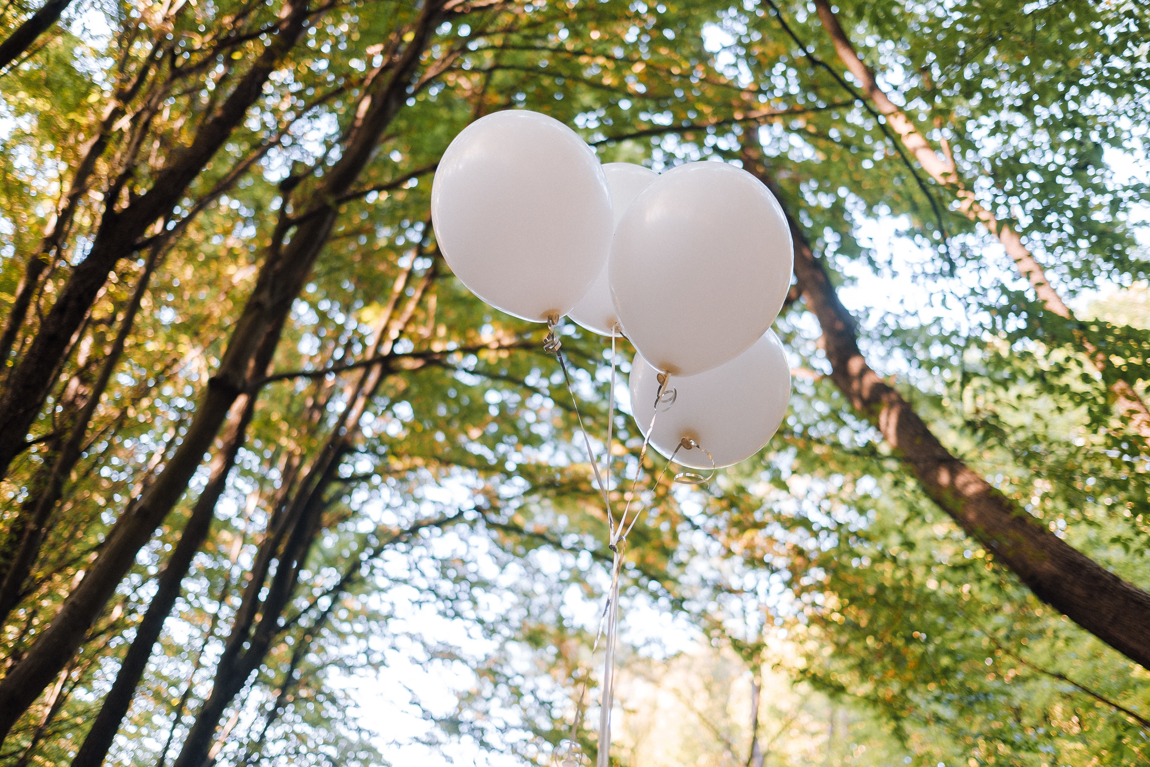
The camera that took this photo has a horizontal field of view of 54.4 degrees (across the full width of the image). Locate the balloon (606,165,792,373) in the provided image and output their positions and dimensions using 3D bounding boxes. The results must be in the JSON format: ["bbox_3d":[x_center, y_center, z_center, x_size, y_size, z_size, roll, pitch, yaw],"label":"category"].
[{"bbox_3d":[0.188,-0.165,1.710,0.281,0.351,0.281,17,-9,4],"label":"balloon"}]

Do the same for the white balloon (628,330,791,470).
[{"bbox_3d":[0.233,0.011,1.969,0.283,0.353,0.283,21,-52,6],"label":"white balloon"}]

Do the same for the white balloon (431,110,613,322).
[{"bbox_3d":[-0.075,-0.250,1.741,0.280,0.350,0.280,-16,-13,0],"label":"white balloon"}]

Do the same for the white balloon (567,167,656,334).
[{"bbox_3d":[0.078,-0.228,1.994,0.280,0.349,0.280,3,-35,2],"label":"white balloon"}]

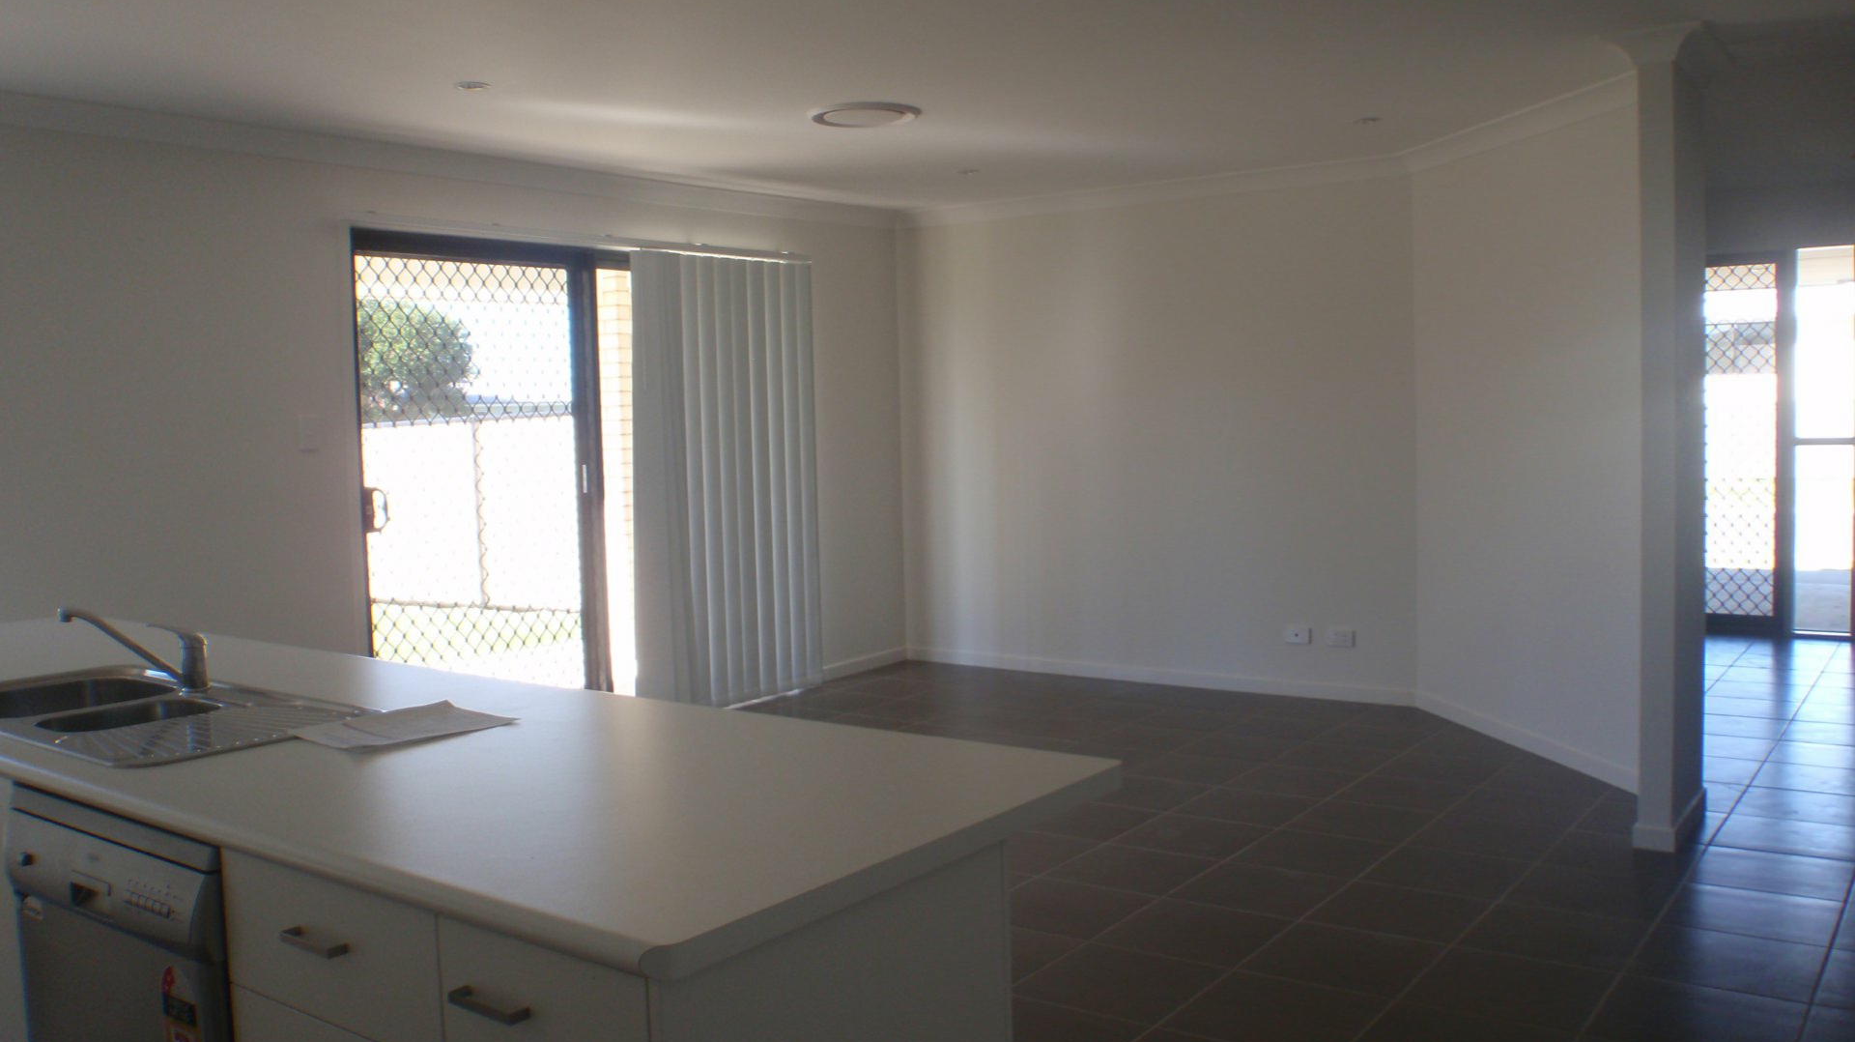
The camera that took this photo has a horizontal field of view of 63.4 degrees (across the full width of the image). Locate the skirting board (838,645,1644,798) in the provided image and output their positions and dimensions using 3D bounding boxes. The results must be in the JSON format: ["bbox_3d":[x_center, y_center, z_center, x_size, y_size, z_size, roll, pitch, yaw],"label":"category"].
[{"bbox_3d":[1.140,0.826,6.696,4.110,0.067,1.277,1,5,36],"label":"skirting board"}]

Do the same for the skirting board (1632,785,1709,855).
[{"bbox_3d":[2.300,0.920,4.634,0.116,0.067,0.539,1,5,36],"label":"skirting board"}]

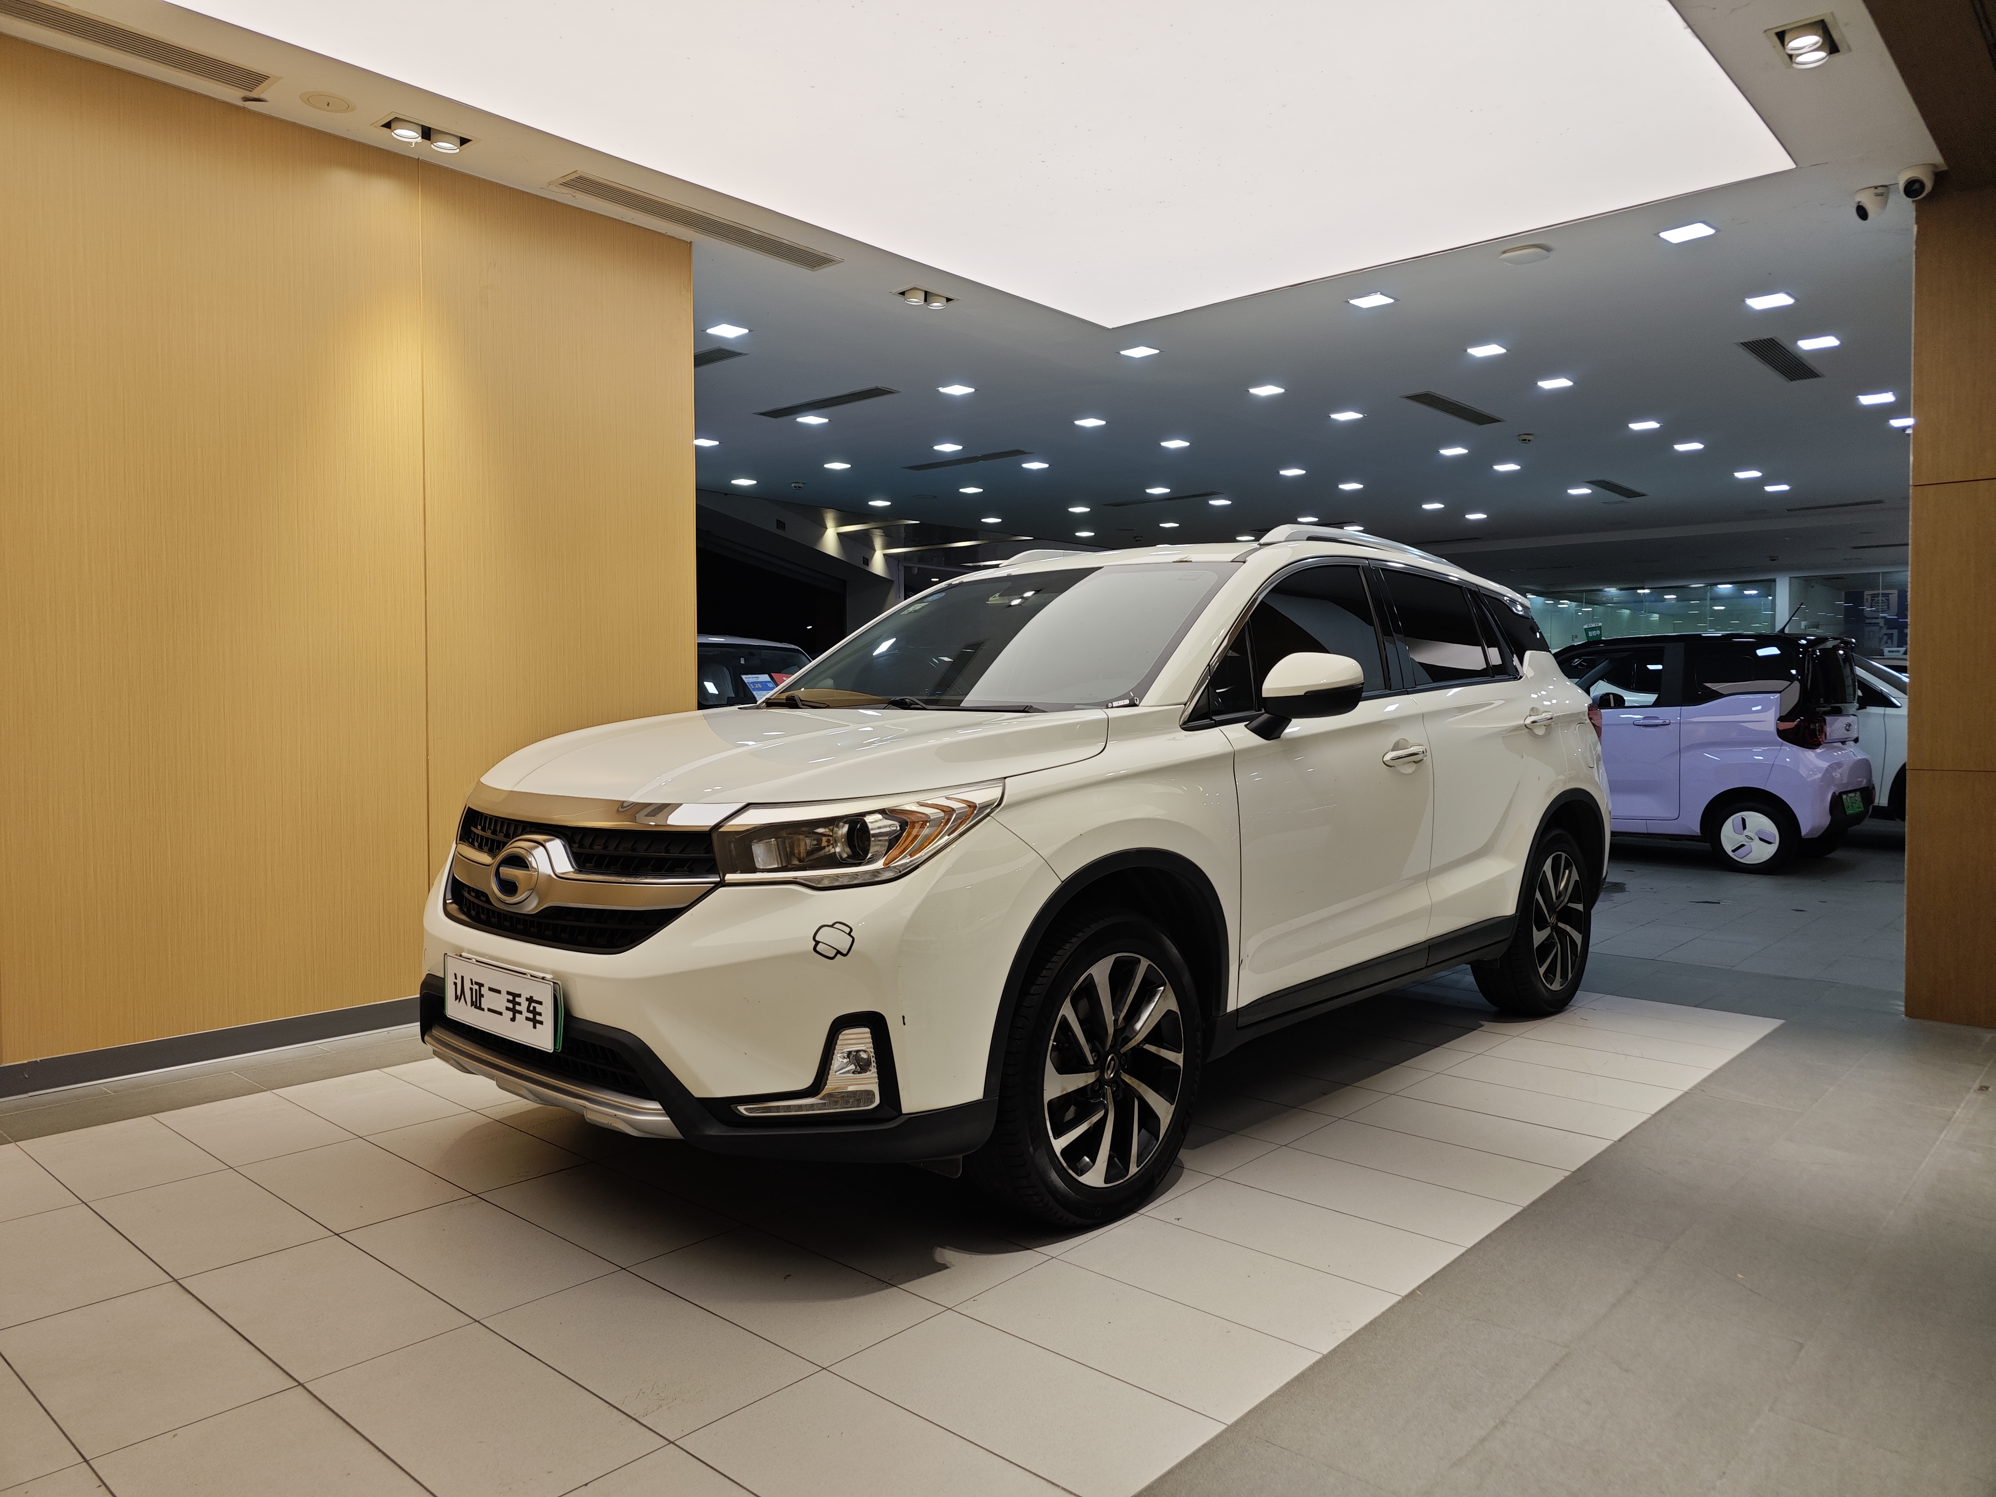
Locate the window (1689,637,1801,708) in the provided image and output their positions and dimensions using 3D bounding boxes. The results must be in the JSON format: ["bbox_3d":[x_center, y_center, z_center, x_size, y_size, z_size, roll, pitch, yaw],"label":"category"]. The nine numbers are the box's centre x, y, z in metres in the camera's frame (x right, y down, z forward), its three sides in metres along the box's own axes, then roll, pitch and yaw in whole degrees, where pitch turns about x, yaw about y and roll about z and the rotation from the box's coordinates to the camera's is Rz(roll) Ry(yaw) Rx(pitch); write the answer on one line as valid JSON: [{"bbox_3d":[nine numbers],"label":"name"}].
[{"bbox_3d":[5.023,-0.511,8.926,0.660,0.460,0.080,1,2,42],"label":"window"}]

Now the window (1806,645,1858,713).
[{"bbox_3d":[5.776,-0.479,9.153,0.140,0.460,1.120,1,2,42],"label":"window"}]

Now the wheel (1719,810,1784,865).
[{"bbox_3d":[5.050,0.597,8.895,0.370,0.365,0.130,1,2,42],"label":"wheel"}]

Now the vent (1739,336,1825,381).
[{"bbox_3d":[4.338,-2.155,7.328,0.180,0.040,1.120,1,2,42],"label":"vent"}]

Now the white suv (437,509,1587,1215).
[{"bbox_3d":[0.503,0.129,4.345,1.900,1.700,4.520,1,2,42],"label":"white suv"}]

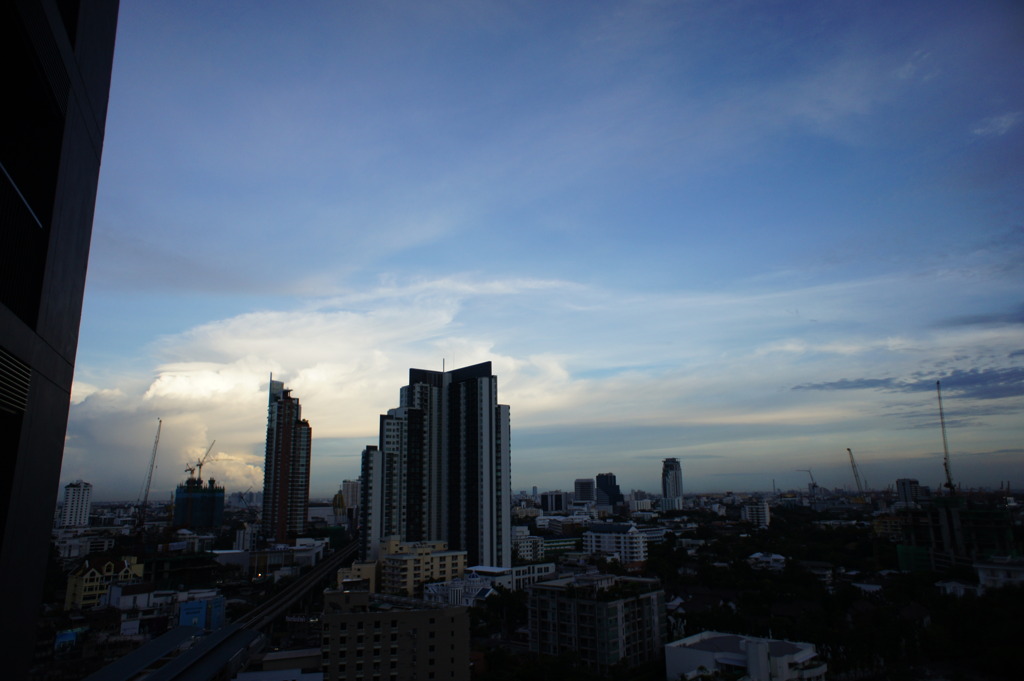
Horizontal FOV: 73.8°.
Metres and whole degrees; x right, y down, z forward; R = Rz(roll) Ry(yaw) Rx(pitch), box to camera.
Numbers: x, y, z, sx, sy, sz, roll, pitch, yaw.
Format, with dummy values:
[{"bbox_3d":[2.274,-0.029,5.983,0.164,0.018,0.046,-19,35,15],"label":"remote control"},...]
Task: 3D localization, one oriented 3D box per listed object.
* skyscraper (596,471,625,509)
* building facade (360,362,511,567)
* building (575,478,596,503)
[{"bbox_3d":[167.500,261.110,1170.670,44.000,69.500,35.000,-2,-13,5],"label":"skyscraper"},{"bbox_3d":[-36.620,63.550,332.280,53.000,95.000,53.000,9,-16,-37],"label":"building facade"},{"bbox_3d":[135.070,289.040,1239.660,33.000,73.060,26.000,-2,-13,3],"label":"building"}]

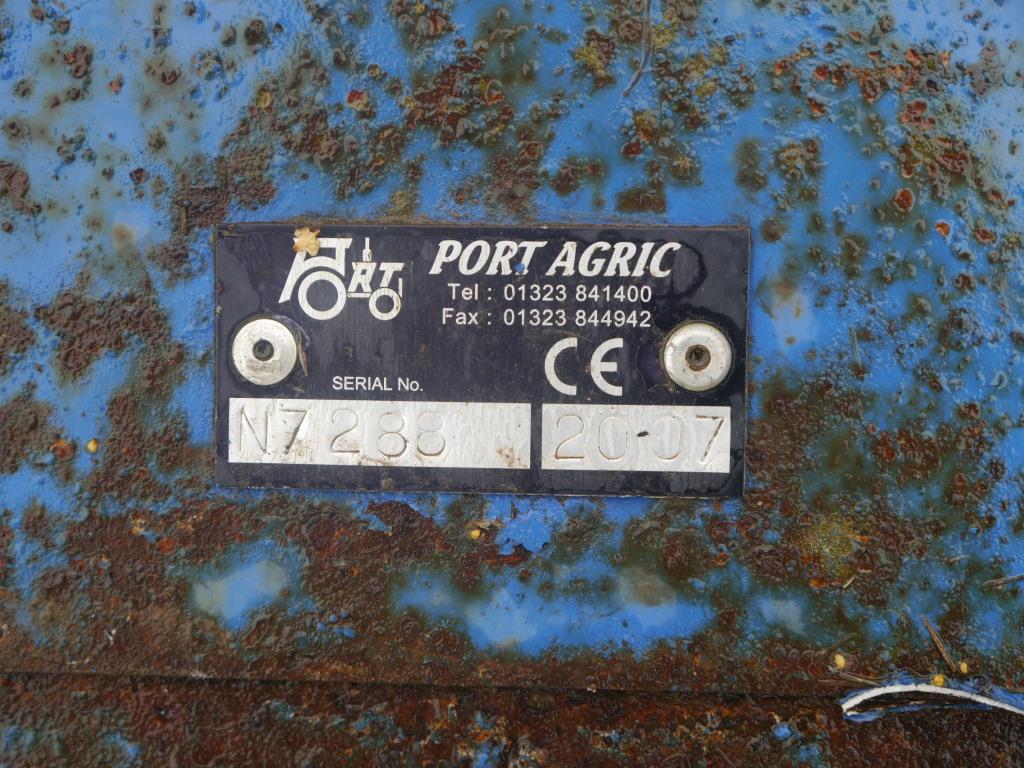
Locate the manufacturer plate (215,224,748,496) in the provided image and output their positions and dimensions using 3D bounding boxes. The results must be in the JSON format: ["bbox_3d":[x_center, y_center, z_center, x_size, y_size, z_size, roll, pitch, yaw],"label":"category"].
[{"bbox_3d":[-0.005,-0.003,0.210,0.075,0.002,0.038,1,92,4],"label":"manufacturer plate"}]

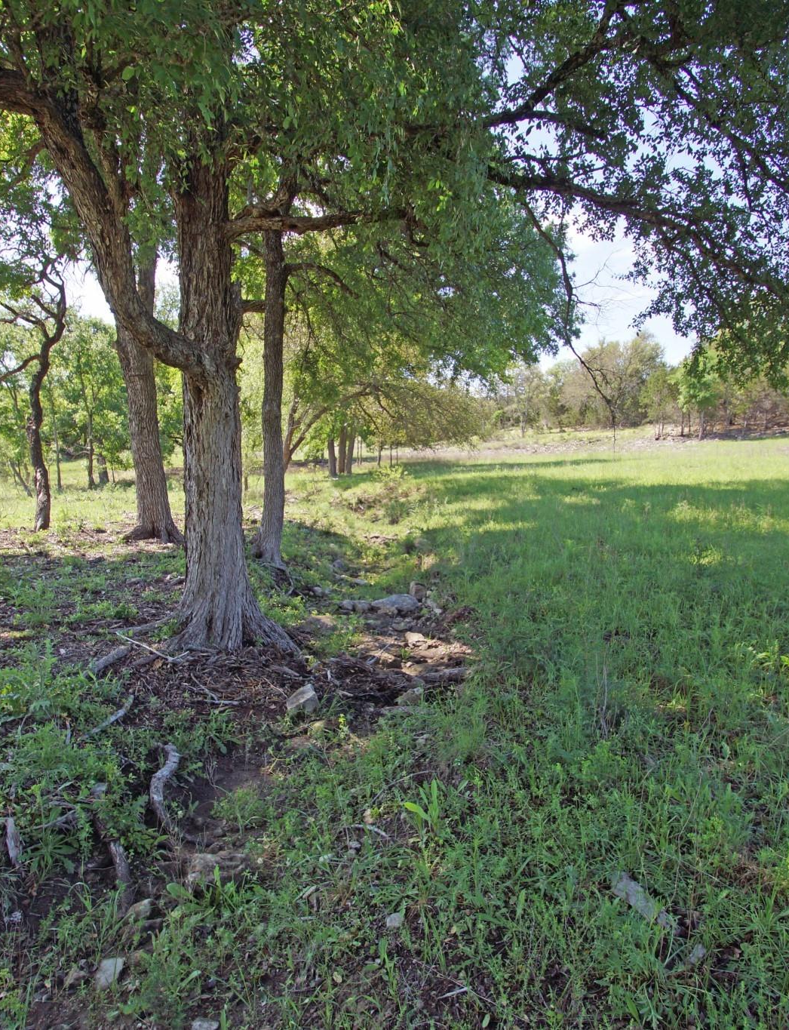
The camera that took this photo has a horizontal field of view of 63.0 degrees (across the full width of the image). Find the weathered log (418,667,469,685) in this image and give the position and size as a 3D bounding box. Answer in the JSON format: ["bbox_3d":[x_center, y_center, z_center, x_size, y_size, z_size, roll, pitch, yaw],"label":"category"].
[{"bbox_3d":[0.364,1.156,4.638,0.360,0.100,0.110,-1,5,-8],"label":"weathered log"}]

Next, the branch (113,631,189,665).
[{"bbox_3d":[-2.086,1.101,5.451,0.900,0.100,0.190,3,5,40],"label":"branch"}]

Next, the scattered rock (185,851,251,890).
[{"bbox_3d":[-0.711,1.413,2.570,0.250,0.085,0.130,-1,4,-15],"label":"scattered rock"}]

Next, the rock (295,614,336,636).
[{"bbox_3d":[-0.804,1.126,6.593,0.400,0.160,0.330,0,4,-7],"label":"rock"}]

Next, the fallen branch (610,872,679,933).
[{"bbox_3d":[0.862,1.338,2.233,0.090,0.050,0.250,-2,5,-26],"label":"fallen branch"}]

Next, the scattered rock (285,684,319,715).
[{"bbox_3d":[-0.592,1.180,4.122,0.190,0.140,0.150,-2,5,-25],"label":"scattered rock"}]

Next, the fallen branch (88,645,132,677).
[{"bbox_3d":[-2.151,1.103,4.895,0.100,0.100,0.550,1,5,8],"label":"fallen branch"}]

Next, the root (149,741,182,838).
[{"bbox_3d":[-1.133,1.352,3.188,0.150,0.190,0.620,-1,4,-20],"label":"root"}]

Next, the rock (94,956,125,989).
[{"bbox_3d":[-0.879,1.412,1.988,0.070,0.045,0.095,1,5,12],"label":"rock"}]

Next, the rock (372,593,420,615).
[{"bbox_3d":[0.014,1.017,7.325,0.560,0.190,0.360,0,4,0],"label":"rock"}]

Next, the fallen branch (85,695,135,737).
[{"bbox_3d":[-1.731,1.221,3.941,0.070,0.060,0.550,1,5,8],"label":"fallen branch"}]

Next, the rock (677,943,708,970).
[{"bbox_3d":[0.925,1.371,1.996,0.085,0.045,0.060,2,4,25],"label":"rock"}]

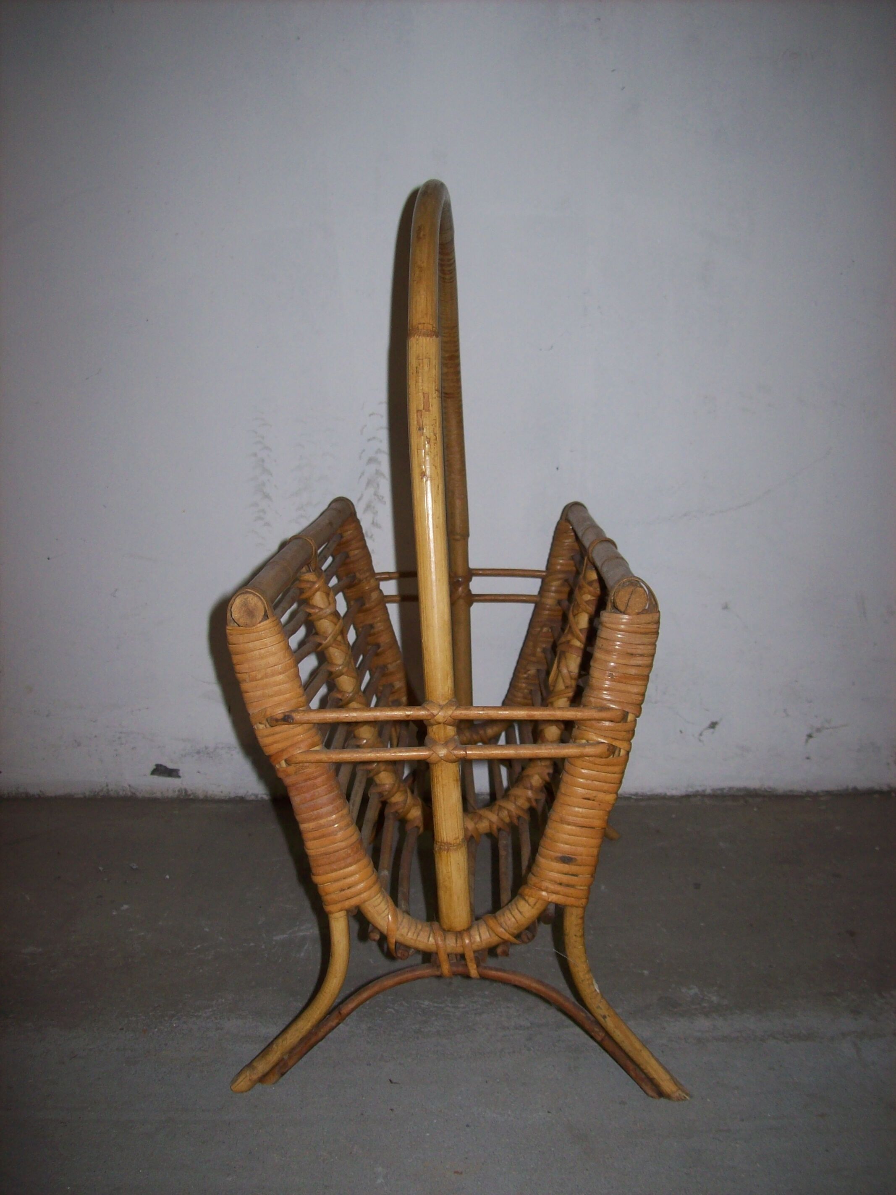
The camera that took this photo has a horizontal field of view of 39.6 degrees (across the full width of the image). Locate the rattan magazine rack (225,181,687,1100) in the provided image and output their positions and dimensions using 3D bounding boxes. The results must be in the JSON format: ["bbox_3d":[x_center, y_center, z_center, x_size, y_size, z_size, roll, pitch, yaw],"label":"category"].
[{"bbox_3d":[0.004,-0.008,0.863,0.267,0.528,0.439,-2,11,2],"label":"rattan magazine rack"}]

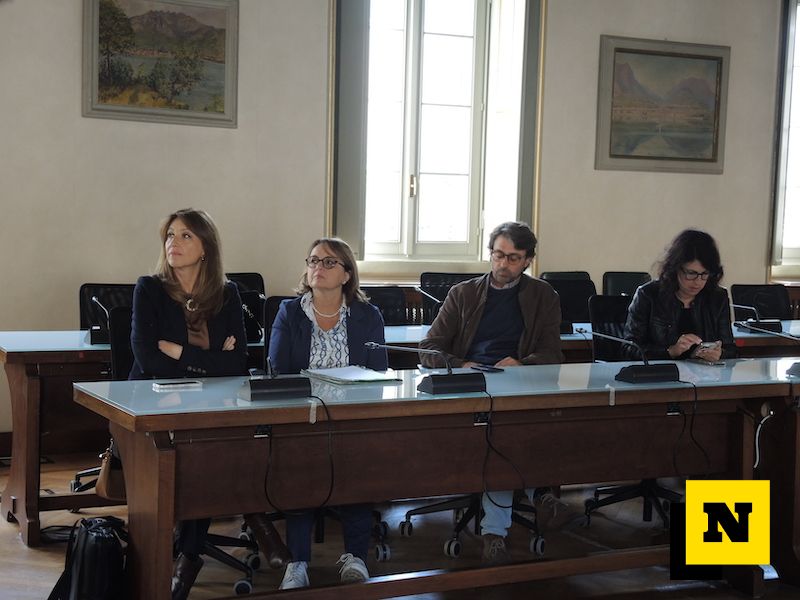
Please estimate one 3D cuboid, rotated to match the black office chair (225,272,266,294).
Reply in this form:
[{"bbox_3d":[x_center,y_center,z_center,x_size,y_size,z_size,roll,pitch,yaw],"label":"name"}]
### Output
[{"bbox_3d":[-0.745,0.378,6.389,0.611,0.975,0.630,0,4,-24],"label":"black office chair"}]

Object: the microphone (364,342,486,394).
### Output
[{"bbox_3d":[0.068,0.218,4.542,0.220,0.145,0.420,-2,6,-40],"label":"microphone"}]

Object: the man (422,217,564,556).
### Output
[{"bbox_3d":[0.379,0.332,5.243,0.561,1.280,0.729,1,4,-3],"label":"man"}]

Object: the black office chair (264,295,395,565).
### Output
[{"bbox_3d":[-0.297,0.502,5.236,0.590,0.990,0.600,1,5,-12],"label":"black office chair"}]

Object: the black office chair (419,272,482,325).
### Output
[{"bbox_3d":[0.393,0.366,7.039,0.611,0.975,0.630,0,4,-16],"label":"black office chair"}]

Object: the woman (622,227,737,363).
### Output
[{"bbox_3d":[1.170,0.334,5.604,0.571,1.271,0.729,1,4,-9],"label":"woman"}]

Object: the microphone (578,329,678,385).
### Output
[{"bbox_3d":[0.811,0.200,4.945,0.210,0.160,0.420,-1,5,-34],"label":"microphone"}]

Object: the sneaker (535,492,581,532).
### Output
[{"bbox_3d":[0.663,0.905,5.690,0.110,0.120,0.290,0,5,-24],"label":"sneaker"}]

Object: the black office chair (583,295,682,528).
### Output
[{"bbox_3d":[1.094,0.480,5.766,0.621,0.955,0.640,1,4,-15],"label":"black office chair"}]

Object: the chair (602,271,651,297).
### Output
[{"bbox_3d":[1.521,0.339,8.075,0.560,0.980,0.580,-1,5,-28],"label":"chair"}]

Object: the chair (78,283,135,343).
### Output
[{"bbox_3d":[-1.198,0.415,6.167,0.600,0.970,0.600,-1,5,-28],"label":"chair"}]

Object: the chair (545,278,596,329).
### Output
[{"bbox_3d":[1.017,0.381,7.210,0.611,0.955,0.630,0,4,-24],"label":"chair"}]

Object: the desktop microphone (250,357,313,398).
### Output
[{"bbox_3d":[-0.398,0.238,4.277,0.210,0.120,0.380,0,5,-20],"label":"desktop microphone"}]

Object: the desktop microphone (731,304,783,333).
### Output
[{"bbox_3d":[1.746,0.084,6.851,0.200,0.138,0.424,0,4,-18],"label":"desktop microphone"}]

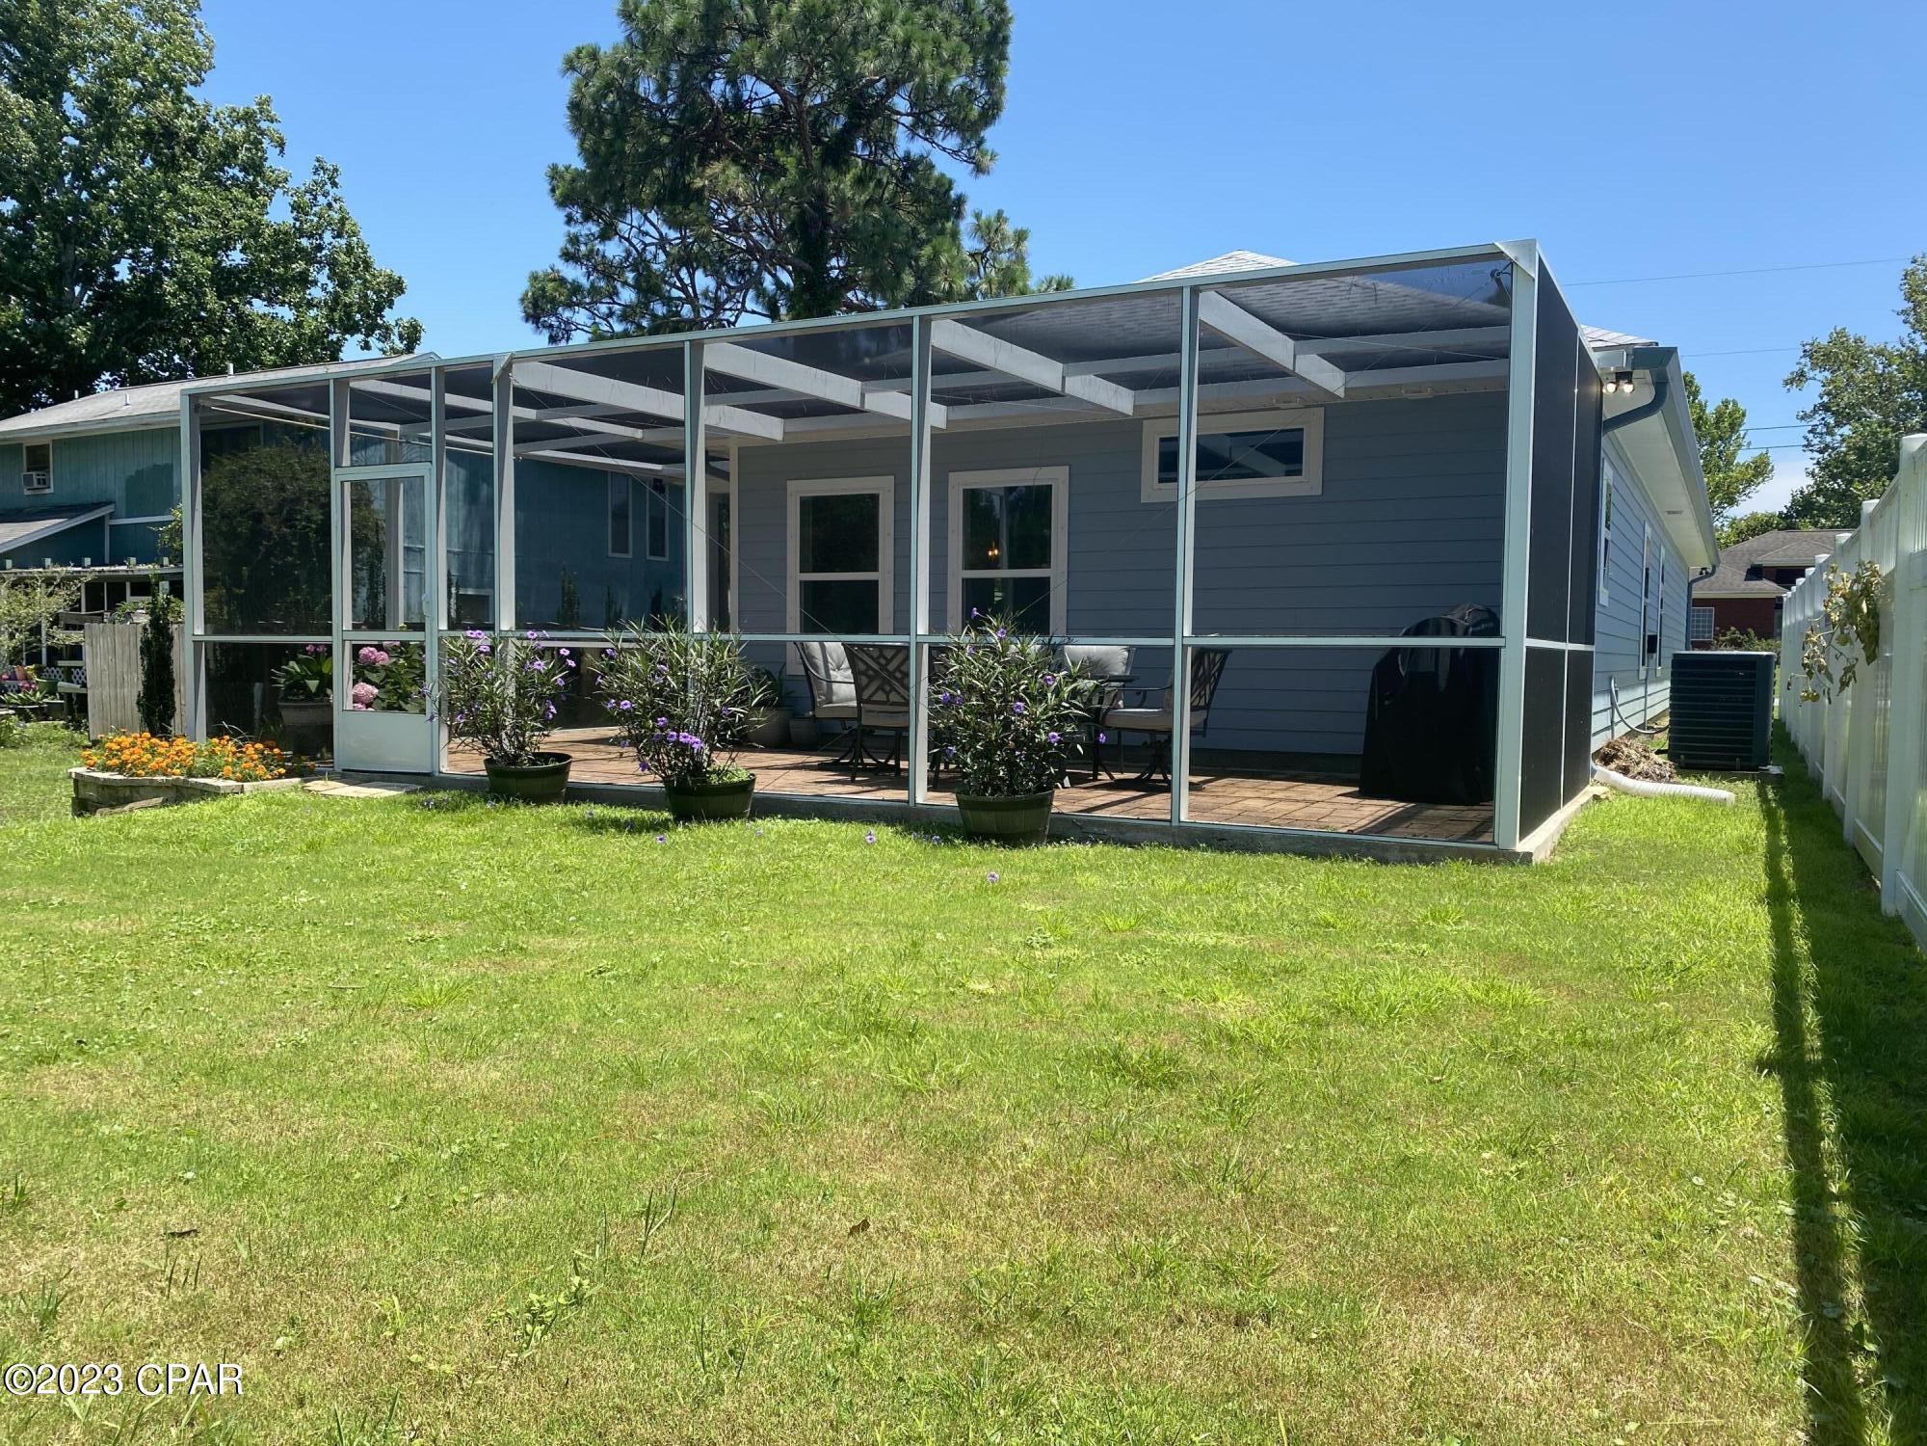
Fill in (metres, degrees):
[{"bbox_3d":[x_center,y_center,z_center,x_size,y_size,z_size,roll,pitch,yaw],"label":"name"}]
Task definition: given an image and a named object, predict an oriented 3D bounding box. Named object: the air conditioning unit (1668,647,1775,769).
[{"bbox_3d":[6.488,-0.110,12.401,0.770,0.988,0.770,2,3,28],"label":"air conditioning unit"}]

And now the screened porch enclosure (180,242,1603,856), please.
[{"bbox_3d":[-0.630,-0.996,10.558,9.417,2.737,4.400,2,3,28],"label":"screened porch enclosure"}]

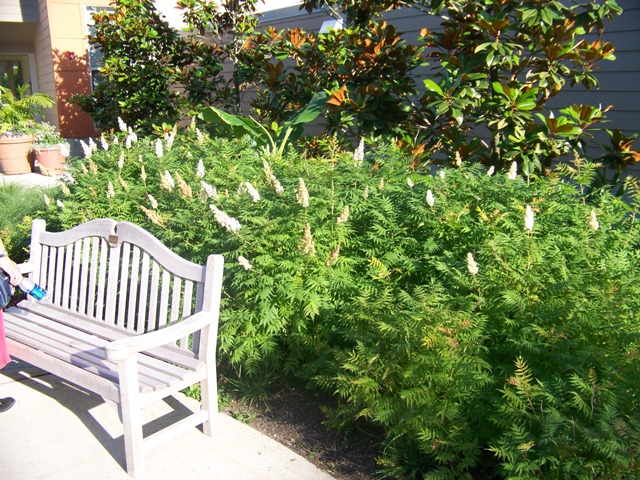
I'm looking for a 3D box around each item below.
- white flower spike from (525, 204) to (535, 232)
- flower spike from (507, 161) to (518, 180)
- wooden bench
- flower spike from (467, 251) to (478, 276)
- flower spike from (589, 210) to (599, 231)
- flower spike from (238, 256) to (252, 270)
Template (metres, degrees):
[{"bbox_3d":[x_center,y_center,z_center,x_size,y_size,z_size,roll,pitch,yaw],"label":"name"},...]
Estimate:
[{"bbox_3d":[1.117,-0.115,3.450,0.045,0.135,0.045,-3,12,0],"label":"white flower spike"},{"bbox_3d":[1.311,-0.470,4.400,0.055,0.125,0.055,8,12,0],"label":"flower spike"},{"bbox_3d":[-1.288,0.420,3.409,1.616,0.985,0.637,9,15,36],"label":"wooden bench"},{"bbox_3d":[0.697,0.109,2.950,0.045,0.100,0.045,-12,12,0],"label":"flower spike"},{"bbox_3d":[1.484,-0.105,3.500,0.045,0.108,0.045,-7,12,0],"label":"flower spike"},{"bbox_3d":[-0.376,0.118,3.250,0.090,0.047,0.047,41,0,-18],"label":"flower spike"}]

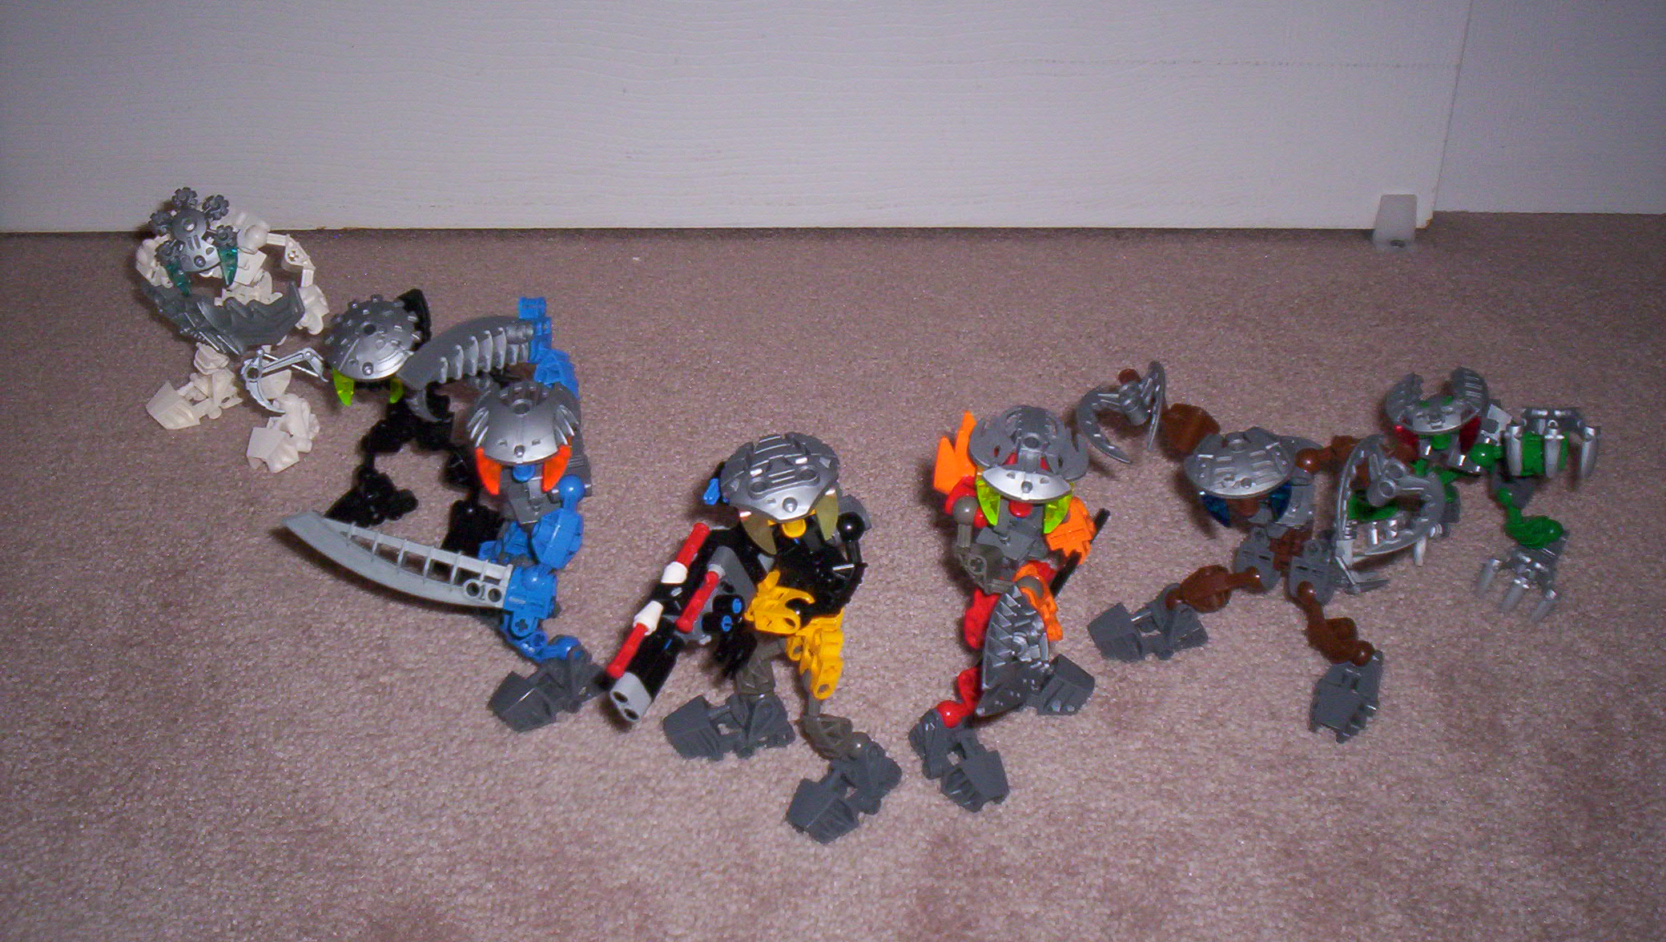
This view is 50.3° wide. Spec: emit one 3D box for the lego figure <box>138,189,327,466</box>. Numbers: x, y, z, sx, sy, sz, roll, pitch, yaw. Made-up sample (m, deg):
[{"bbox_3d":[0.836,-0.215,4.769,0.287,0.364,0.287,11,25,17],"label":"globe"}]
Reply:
[{"bbox_3d":[-0.295,-0.072,0.860,0.108,0.138,0.112,-6,28,-11],"label":"lego figure"}]

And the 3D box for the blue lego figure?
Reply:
[{"bbox_3d":[-0.150,0.015,0.684,0.121,0.142,0.098,1,27,2],"label":"blue lego figure"}]

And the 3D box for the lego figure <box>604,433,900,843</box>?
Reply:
[{"bbox_3d":[-0.030,0.051,0.639,0.113,0.118,0.104,3,27,5],"label":"lego figure"}]

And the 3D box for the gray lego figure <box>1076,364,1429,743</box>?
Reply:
[{"bbox_3d":[0.162,0.024,0.702,0.135,0.111,0.117,5,27,9],"label":"gray lego figure"}]

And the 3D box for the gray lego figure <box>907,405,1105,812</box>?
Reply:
[{"bbox_3d":[0.067,0.043,0.644,0.078,0.128,0.090,-2,27,-4],"label":"gray lego figure"}]

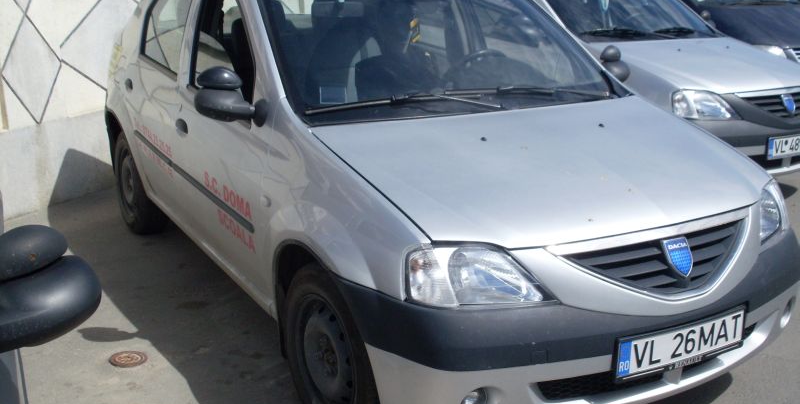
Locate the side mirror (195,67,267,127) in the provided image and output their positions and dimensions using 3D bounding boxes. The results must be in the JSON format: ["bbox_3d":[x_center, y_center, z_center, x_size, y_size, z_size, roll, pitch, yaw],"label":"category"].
[{"bbox_3d":[-0.604,-0.373,3.101,0.265,0.210,0.140,-8,18,-29],"label":"side mirror"}]

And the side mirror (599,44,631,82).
[{"bbox_3d":[0.918,-0.599,3.954,0.255,0.210,0.140,-8,18,-29],"label":"side mirror"}]

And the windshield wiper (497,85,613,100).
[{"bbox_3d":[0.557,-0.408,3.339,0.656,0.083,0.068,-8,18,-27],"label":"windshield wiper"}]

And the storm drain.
[{"bbox_3d":[-1.076,0.629,3.477,0.155,0.020,0.155,0,16,0],"label":"storm drain"}]

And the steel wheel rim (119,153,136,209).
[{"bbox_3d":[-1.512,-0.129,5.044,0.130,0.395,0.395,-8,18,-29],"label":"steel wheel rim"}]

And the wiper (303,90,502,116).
[{"bbox_3d":[0.022,-0.335,3.067,0.728,0.068,0.092,-5,17,-19],"label":"wiper"}]

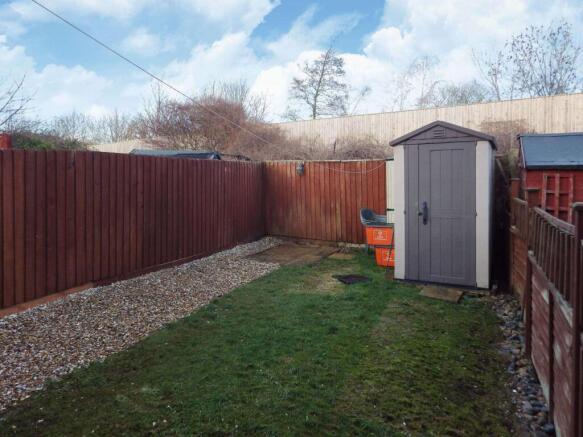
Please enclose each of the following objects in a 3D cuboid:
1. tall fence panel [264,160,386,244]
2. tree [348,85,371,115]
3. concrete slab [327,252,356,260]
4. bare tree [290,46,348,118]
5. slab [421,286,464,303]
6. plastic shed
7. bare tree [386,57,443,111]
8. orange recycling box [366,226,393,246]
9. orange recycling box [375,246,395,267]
[{"bbox_3d":[0.638,-0.370,7.750,2.650,1.720,0.070,2,5,24],"label":"tall fence panel"},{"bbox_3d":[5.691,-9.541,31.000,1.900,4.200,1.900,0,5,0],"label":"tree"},{"bbox_3d":[0.877,0.687,6.502,0.450,0.050,0.450,2,5,20],"label":"concrete slab"},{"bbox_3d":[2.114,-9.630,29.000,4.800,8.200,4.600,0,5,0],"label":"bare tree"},{"bbox_3d":[1.802,0.927,4.422,0.450,0.050,0.500,3,6,33],"label":"slab"},{"bbox_3d":[2.324,-0.246,5.442,1.280,2.050,1.820,3,6,28],"label":"plastic shed"},{"bbox_3d":[11.199,-11.107,34.000,5.200,7.800,5.000,0,5,0],"label":"bare tree"},{"bbox_3d":[1.409,0.264,6.007,0.420,0.320,0.470,1,5,7],"label":"orange recycling box"},{"bbox_3d":[1.542,0.576,6.007,0.420,0.320,0.470,1,5,7],"label":"orange recycling box"}]

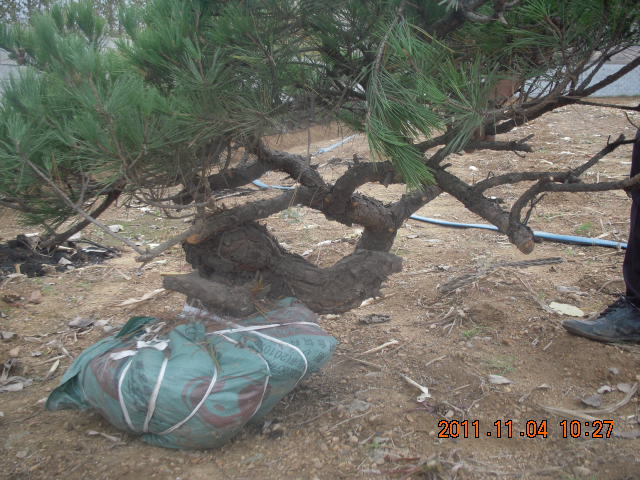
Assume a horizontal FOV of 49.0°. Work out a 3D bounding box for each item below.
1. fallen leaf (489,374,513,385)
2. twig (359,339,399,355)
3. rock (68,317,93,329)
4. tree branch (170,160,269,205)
[{"bbox_3d":[0.444,0.344,1.729,0.058,0.014,0.032,9,19,27],"label":"fallen leaf"},{"bbox_3d":[0.160,0.290,1.904,0.130,0.016,0.018,-11,20,-32],"label":"twig"},{"bbox_3d":[-0.630,0.217,1.848,0.058,0.022,0.036,0,18,0],"label":"rock"},{"bbox_3d":[-0.246,-0.141,1.720,0.240,0.065,0.075,-17,17,0],"label":"tree branch"}]

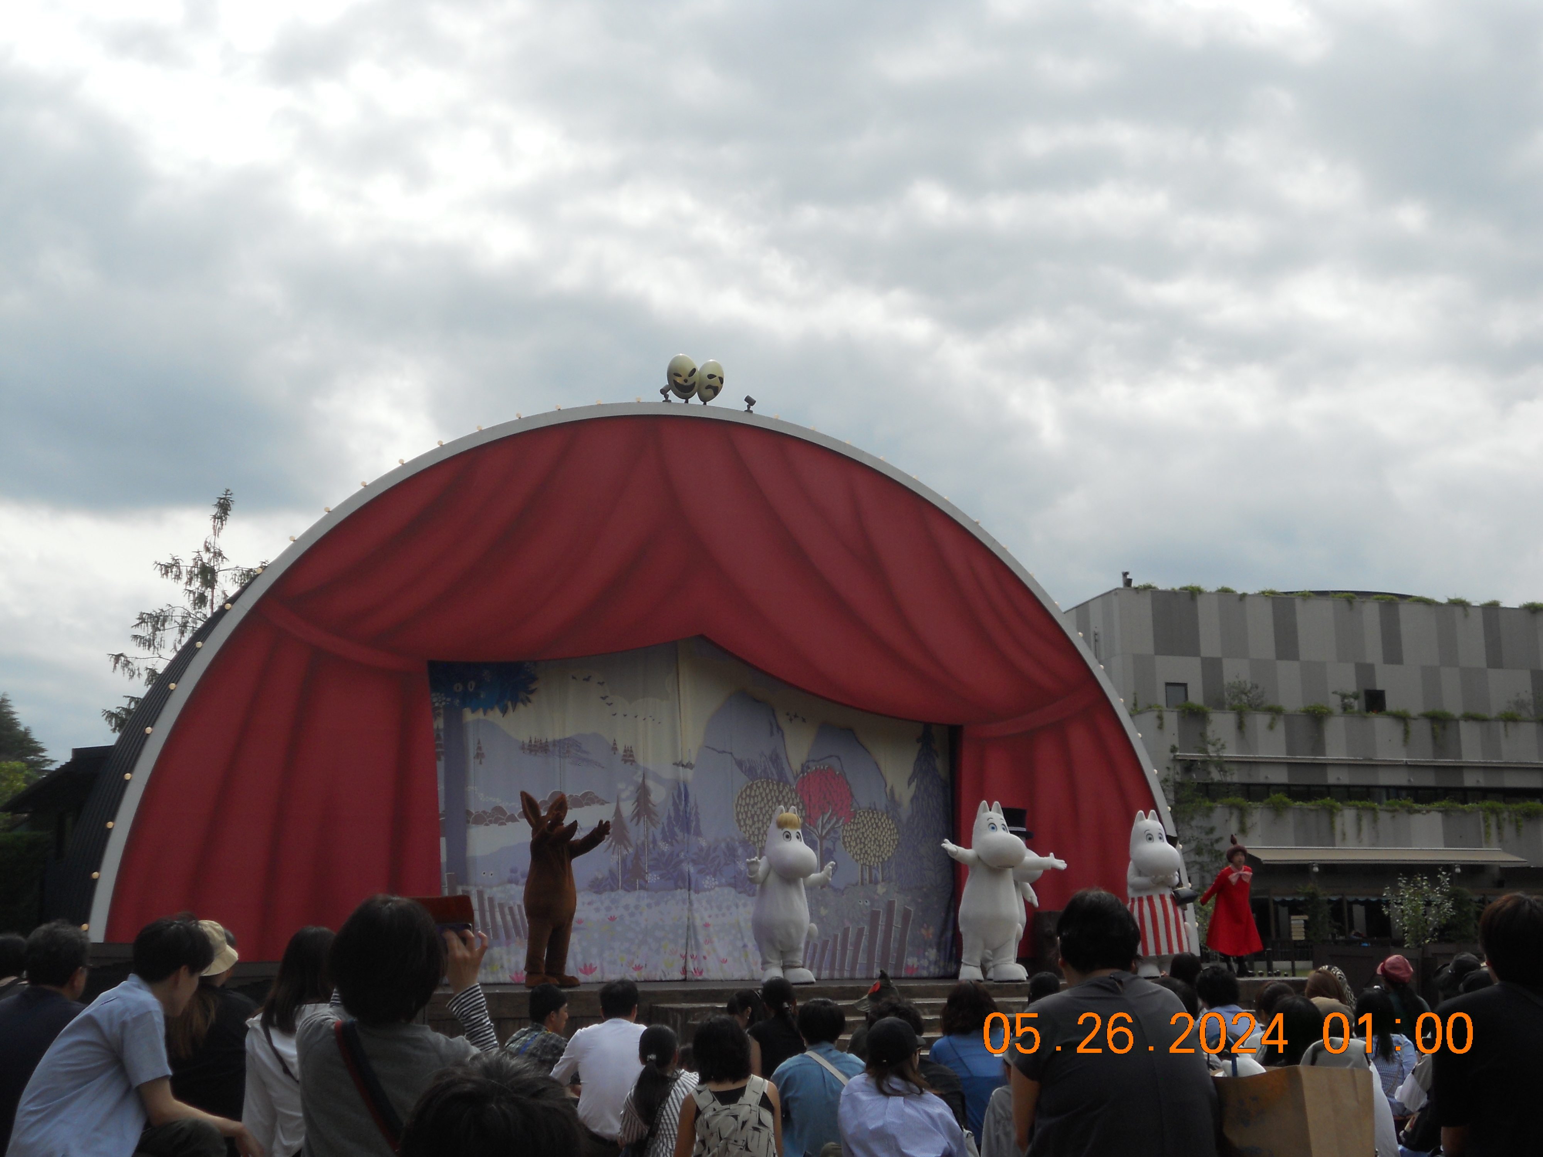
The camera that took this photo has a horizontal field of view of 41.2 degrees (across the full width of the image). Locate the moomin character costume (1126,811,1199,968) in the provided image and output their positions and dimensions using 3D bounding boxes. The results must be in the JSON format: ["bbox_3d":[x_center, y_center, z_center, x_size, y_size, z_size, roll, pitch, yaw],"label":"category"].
[{"bbox_3d":[4.342,3.531,22.900,0.800,1.857,0.780,3,-10,-18],"label":"moomin character costume"}]

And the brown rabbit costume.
[{"bbox_3d":[-2.122,3.149,20.800,0.800,1.971,0.780,9,-14,-44],"label":"brown rabbit costume"}]

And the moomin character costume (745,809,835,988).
[{"bbox_3d":[0.184,3.337,21.600,0.920,1.851,0.780,3,-11,-22],"label":"moomin character costume"}]

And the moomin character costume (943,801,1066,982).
[{"bbox_3d":[2.462,3.375,22.100,1.380,1.933,0.800,3,-10,-20],"label":"moomin character costume"}]

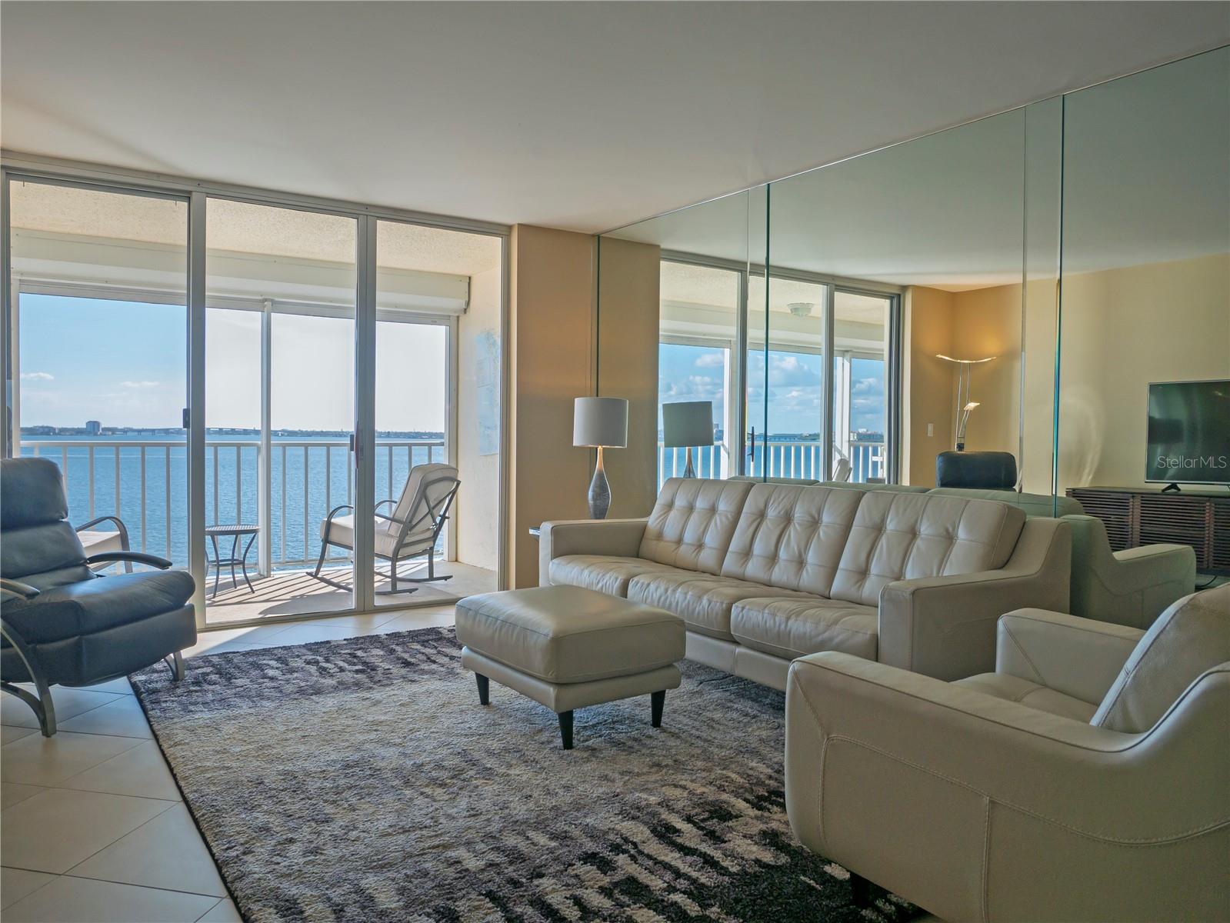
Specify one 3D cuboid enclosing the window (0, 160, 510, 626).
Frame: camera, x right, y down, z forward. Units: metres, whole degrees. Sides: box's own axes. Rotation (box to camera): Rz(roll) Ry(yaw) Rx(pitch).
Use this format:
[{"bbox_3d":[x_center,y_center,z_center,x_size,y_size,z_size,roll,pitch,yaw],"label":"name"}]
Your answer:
[{"bbox_3d":[-1.840,-0.265,5.249,2.740,2.340,0.110,-1,2,-35],"label":"window"}]

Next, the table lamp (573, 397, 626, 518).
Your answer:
[{"bbox_3d":[-0.090,0.000,5.676,0.330,0.780,0.330,0,2,0],"label":"table lamp"}]

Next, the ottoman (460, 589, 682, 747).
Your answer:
[{"bbox_3d":[-0.184,0.750,3.483,0.545,0.440,0.755,-1,2,-35],"label":"ottoman"}]

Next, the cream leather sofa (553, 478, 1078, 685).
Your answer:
[{"bbox_3d":[0.671,0.539,4.284,0.950,0.840,2.415,-1,2,-35],"label":"cream leather sofa"}]

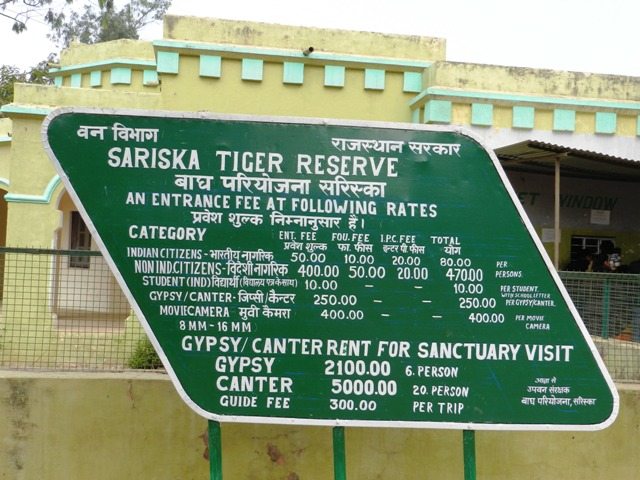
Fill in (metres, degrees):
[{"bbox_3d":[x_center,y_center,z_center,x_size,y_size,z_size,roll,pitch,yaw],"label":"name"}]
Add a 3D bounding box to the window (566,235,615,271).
[{"bbox_3d":[3.973,0.211,12.400,0.690,0.560,0.120,3,-3,-8],"label":"window"}]

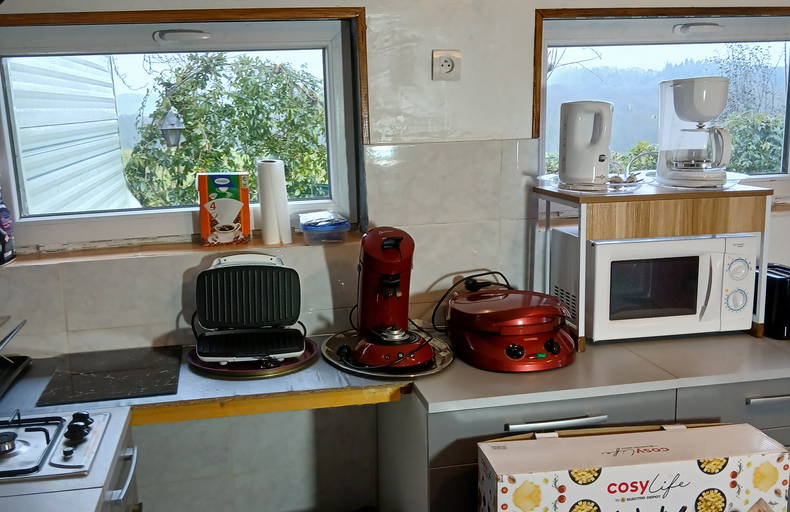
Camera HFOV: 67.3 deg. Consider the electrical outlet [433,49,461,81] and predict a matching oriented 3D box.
[{"bbox_3d":[0.147,-0.536,1.668,0.081,0.081,0.020,-3,10,-7],"label":"electrical outlet"}]

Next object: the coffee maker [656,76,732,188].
[{"bbox_3d":[0.829,-0.340,1.646,0.205,0.288,0.155,7,14,42],"label":"coffee maker"}]

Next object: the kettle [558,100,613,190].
[{"bbox_3d":[0.520,-0.296,1.618,0.132,0.234,0.165,-5,10,-18],"label":"kettle"}]

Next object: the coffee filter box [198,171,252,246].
[{"bbox_3d":[-0.505,-0.138,1.763,0.132,0.203,0.065,-4,10,-9],"label":"coffee filter box"}]

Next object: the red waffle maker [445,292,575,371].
[{"bbox_3d":[0.303,0.178,1.571,0.318,0.155,0.332,-2,10,0],"label":"red waffle maker"}]

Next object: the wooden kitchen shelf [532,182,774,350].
[{"bbox_3d":[0.712,0.012,1.704,0.530,0.399,0.320,-3,10,-7],"label":"wooden kitchen shelf"}]

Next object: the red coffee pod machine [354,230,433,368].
[{"bbox_3d":[-0.017,0.090,1.568,0.205,0.325,0.290,-6,11,-19],"label":"red coffee pod machine"}]

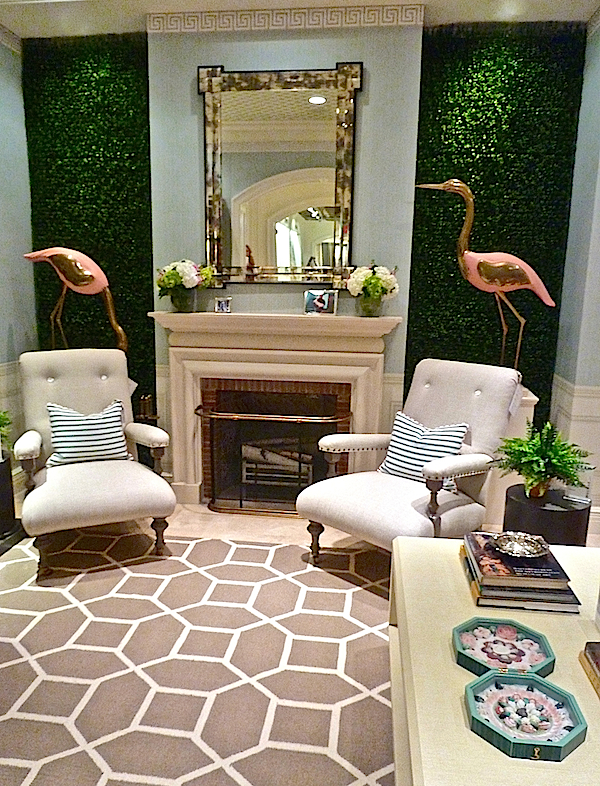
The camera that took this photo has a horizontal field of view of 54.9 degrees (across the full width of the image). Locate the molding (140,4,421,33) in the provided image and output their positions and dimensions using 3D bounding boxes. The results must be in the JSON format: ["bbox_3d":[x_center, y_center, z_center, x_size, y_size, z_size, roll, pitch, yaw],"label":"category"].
[{"bbox_3d":[-0.102,-2.159,3.318,1.602,0.104,0.036,2,10,6],"label":"molding"}]

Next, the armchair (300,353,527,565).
[{"bbox_3d":[0.587,0.390,3.049,0.729,0.992,1.040,11,14,43],"label":"armchair"}]

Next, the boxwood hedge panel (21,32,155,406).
[{"bbox_3d":[-1.376,-0.869,4.003,0.974,2.927,0.068,2,10,6],"label":"boxwood hedge panel"}]

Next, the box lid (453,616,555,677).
[{"bbox_3d":[0.456,0.576,1.301,0.204,0.029,0.197,2,10,7],"label":"box lid"}]

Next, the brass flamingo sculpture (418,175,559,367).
[{"bbox_3d":[1.090,-0.630,3.441,0.839,1.225,0.214,2,10,6],"label":"brass flamingo sculpture"}]

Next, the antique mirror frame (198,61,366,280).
[{"bbox_3d":[-0.142,-1.388,3.781,1.045,1.392,0.058,2,10,6],"label":"antique mirror frame"}]

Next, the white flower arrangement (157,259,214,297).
[{"bbox_3d":[-0.756,-0.758,3.836,0.371,0.244,0.281,2,10,6],"label":"white flower arrangement"}]

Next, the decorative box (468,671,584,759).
[{"bbox_3d":[0.426,0.610,1.102,0.203,0.030,0.194,2,10,7],"label":"decorative box"}]

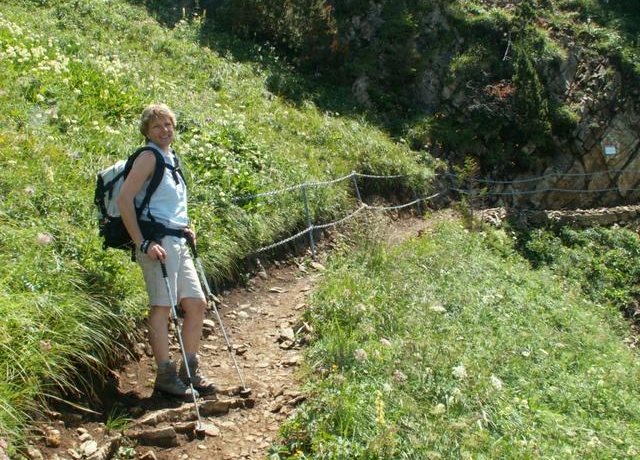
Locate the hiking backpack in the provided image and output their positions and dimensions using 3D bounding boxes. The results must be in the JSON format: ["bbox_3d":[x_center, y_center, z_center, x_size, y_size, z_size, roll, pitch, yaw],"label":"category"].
[{"bbox_3d":[-0.995,-0.170,3.580,0.400,0.540,0.320,-1,8,9],"label":"hiking backpack"}]

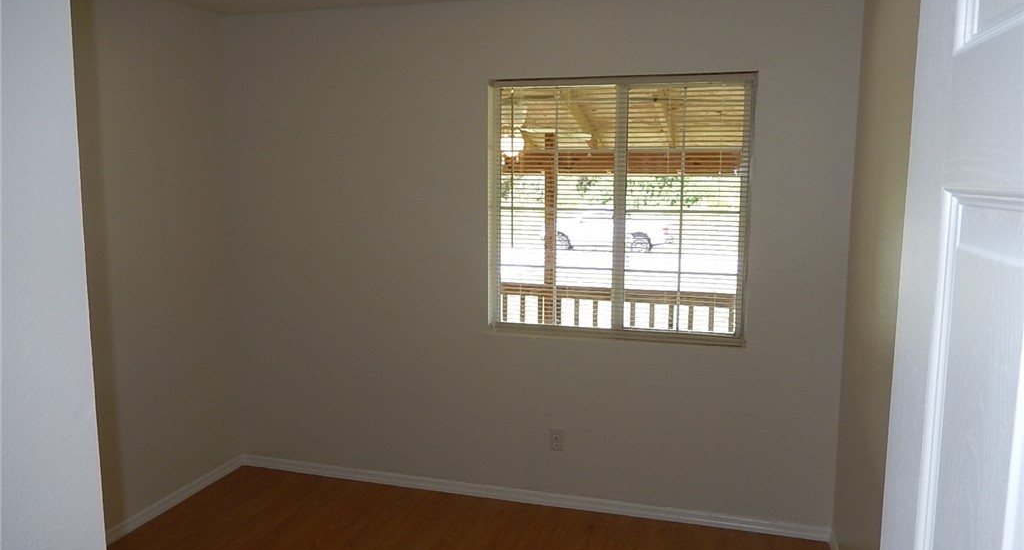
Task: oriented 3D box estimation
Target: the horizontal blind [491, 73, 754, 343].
[{"bbox_3d":[0.478,-0.298,3.433,1.210,1.210,0.100,3,8,17],"label":"horizontal blind"}]

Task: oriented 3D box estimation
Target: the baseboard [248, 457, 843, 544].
[{"bbox_3d":[-0.049,1.103,3.737,3.072,0.075,0.018,3,8,17],"label":"baseboard"}]

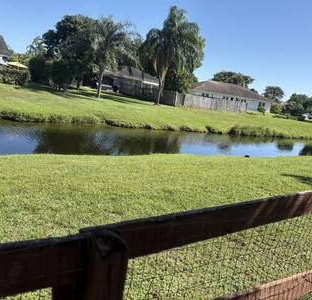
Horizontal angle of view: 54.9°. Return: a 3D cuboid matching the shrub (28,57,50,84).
[{"bbox_3d":[-15.870,-10.700,40.770,3.000,3.590,3.000,9,13,0],"label":"shrub"}]

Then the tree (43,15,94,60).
[{"bbox_3d":[-13.980,-15.310,46.300,8.200,10.490,8.200,9,13,0],"label":"tree"}]

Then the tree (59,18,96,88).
[{"bbox_3d":[-11.190,-13.330,42.030,6.200,9.560,6.200,9,13,0],"label":"tree"}]

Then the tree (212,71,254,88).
[{"bbox_3d":[18.390,-15.260,73.820,10.500,8.140,10.500,9,13,0],"label":"tree"}]

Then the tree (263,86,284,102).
[{"bbox_3d":[36.450,-16.720,95.380,7.200,6.820,7.200,9,13,0],"label":"tree"}]

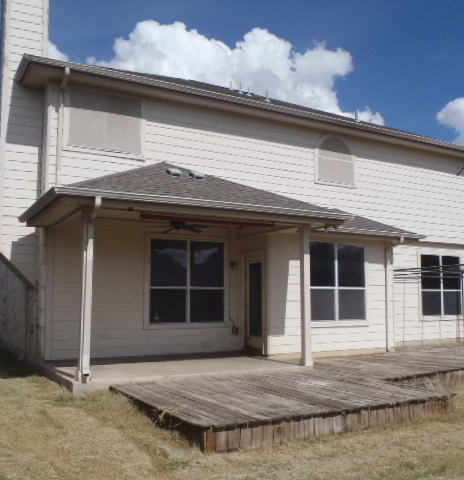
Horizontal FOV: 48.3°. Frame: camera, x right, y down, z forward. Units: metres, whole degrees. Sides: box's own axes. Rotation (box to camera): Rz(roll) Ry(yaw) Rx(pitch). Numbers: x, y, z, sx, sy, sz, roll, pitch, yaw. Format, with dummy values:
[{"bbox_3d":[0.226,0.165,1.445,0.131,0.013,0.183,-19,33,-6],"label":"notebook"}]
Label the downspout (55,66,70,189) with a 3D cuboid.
[{"bbox_3d":[-3.153,-2.061,9.684,0.100,2.250,0.520,3,-6,-30],"label":"downspout"}]

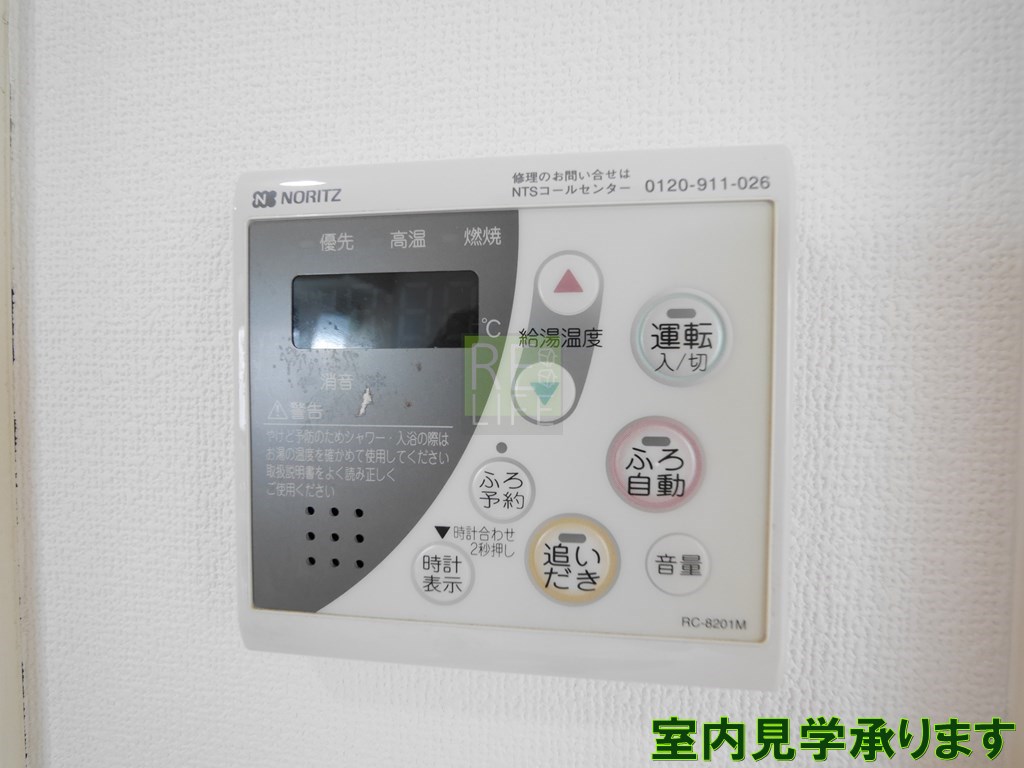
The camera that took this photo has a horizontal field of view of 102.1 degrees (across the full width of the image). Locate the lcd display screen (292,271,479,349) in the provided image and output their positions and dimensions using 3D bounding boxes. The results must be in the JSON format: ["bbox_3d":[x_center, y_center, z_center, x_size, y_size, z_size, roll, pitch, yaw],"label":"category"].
[{"bbox_3d":[-0.031,-0.018,0.102,0.047,0.018,0.004,0,1,6],"label":"lcd display screen"}]

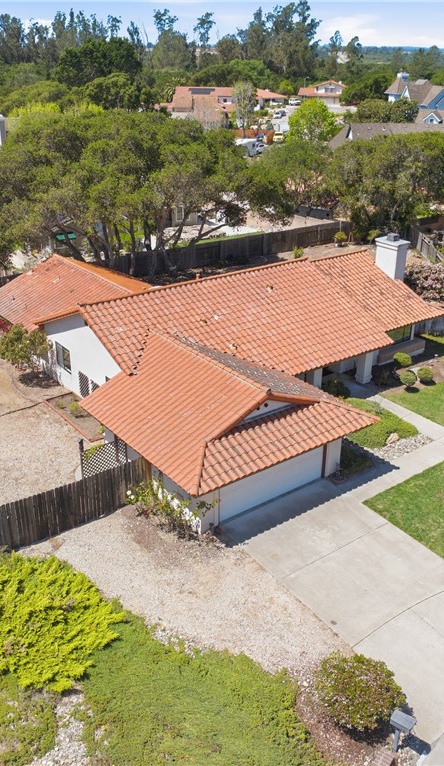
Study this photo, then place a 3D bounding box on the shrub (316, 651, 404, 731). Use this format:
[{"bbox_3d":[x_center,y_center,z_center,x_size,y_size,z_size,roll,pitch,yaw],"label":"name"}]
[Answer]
[{"bbox_3d":[3.430,7.600,17.750,2.200,1.400,2.050,7,26,14],"label":"shrub"}]

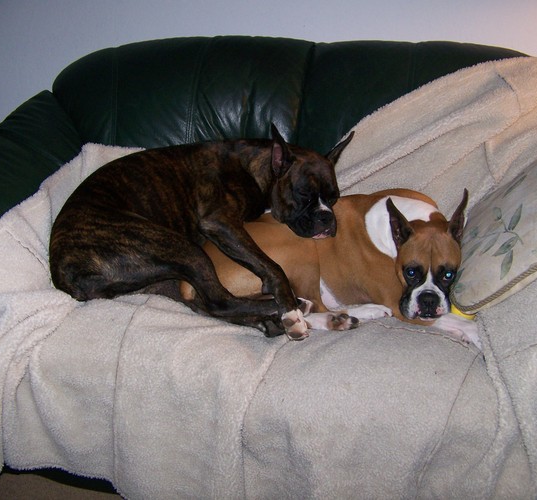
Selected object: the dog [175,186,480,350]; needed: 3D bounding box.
[{"bbox_3d":[0.145,0.017,1.640,0.680,0.270,0.370,7,29,12],"label":"dog"}]

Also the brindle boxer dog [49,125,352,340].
[{"bbox_3d":[-0.165,-0.083,1.700,0.730,0.370,0.450,5,28,9],"label":"brindle boxer dog"}]

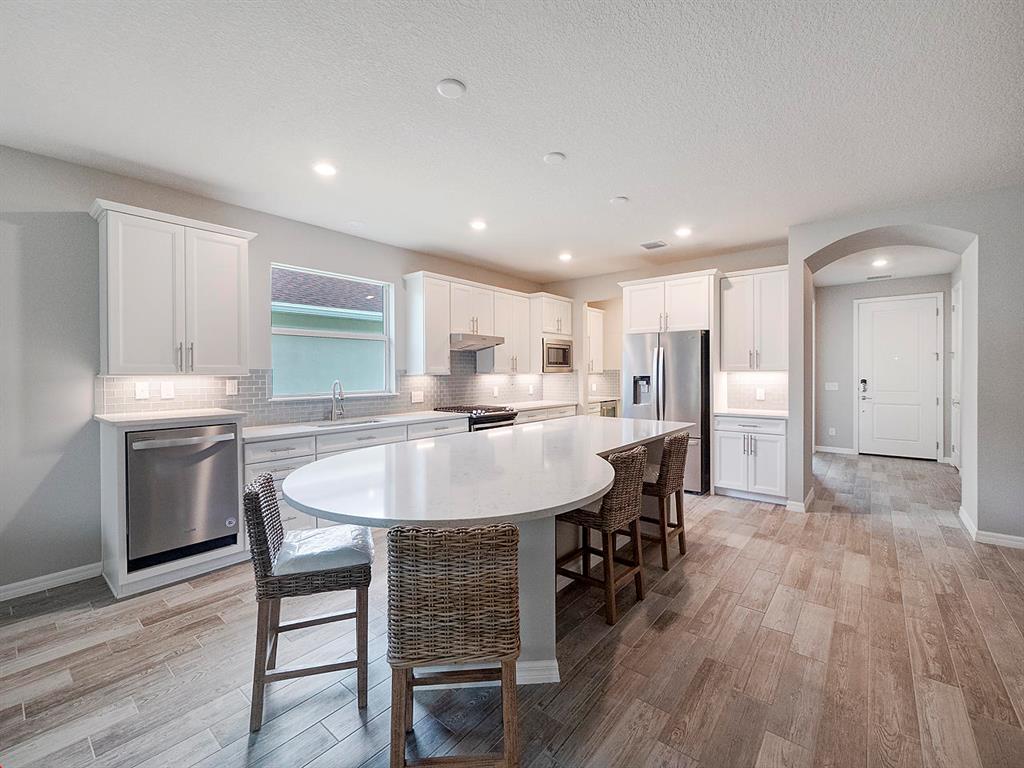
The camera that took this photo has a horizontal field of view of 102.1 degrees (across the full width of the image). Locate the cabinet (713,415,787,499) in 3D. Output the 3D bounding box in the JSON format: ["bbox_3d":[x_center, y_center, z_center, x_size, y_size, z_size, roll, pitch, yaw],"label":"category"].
[{"bbox_3d":[2.743,0.795,4.673,0.711,0.901,0.621,0,1,41],"label":"cabinet"}]

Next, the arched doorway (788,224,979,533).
[{"bbox_3d":[3.482,-0.065,3.969,1.222,2.629,0.736,0,1,41],"label":"arched doorway"}]

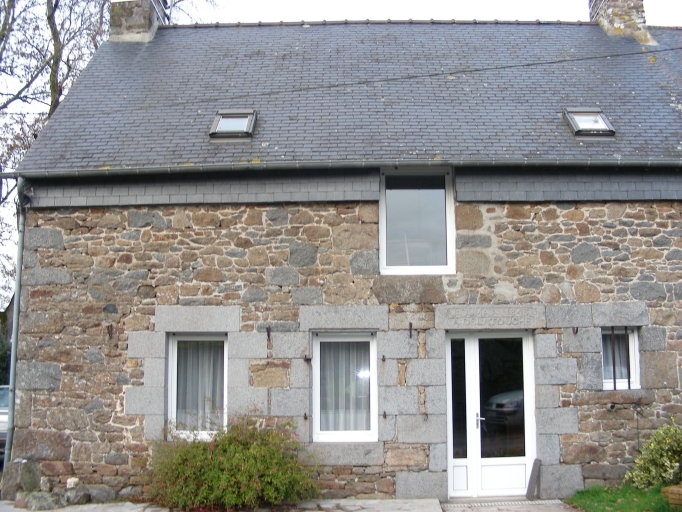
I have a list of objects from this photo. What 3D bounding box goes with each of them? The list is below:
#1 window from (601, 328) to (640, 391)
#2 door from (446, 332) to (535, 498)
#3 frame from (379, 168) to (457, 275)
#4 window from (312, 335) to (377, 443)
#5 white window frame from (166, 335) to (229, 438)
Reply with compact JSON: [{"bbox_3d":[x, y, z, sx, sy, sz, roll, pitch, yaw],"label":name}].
[{"bbox_3d":[3.727,1.371,10.008,0.490,0.825,0.100,-1,-9,2],"label":"window"},{"bbox_3d":[1.999,2.095,9.962,1.153,2.150,0.100,-1,-9,2],"label":"door"},{"bbox_3d":[1.063,-0.473,10.406,1.022,1.480,0.100,-1,-9,2],"label":"frame"},{"bbox_3d":[0.061,1.762,10.092,0.867,1.453,0.100,-1,-9,2],"label":"window"},{"bbox_3d":[-1.943,1.784,10.219,0.819,1.444,0.100,-1,-9,2],"label":"white window frame"}]

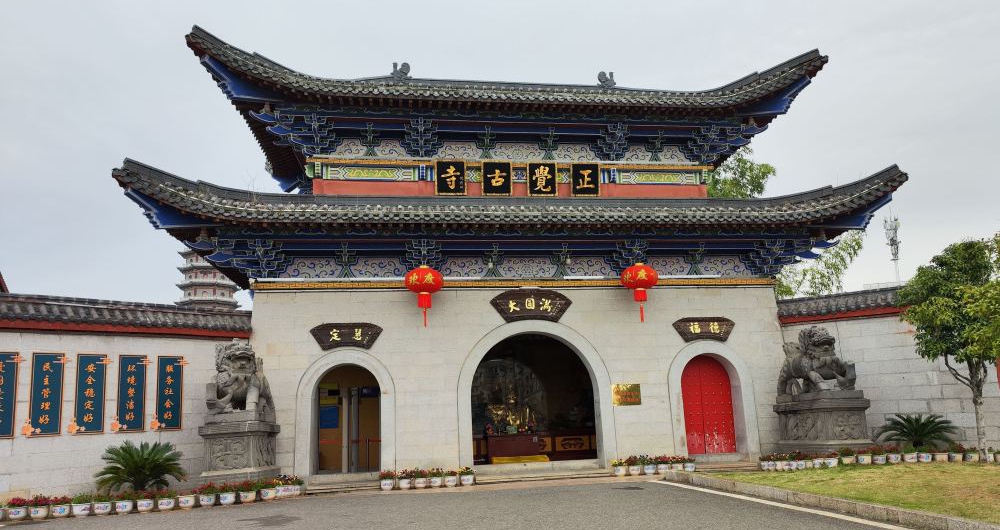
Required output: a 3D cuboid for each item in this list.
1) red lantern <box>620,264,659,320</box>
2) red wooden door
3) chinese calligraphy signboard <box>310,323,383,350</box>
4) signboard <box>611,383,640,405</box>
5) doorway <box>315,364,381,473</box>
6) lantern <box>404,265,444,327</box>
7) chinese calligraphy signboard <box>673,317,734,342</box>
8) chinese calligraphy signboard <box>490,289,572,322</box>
[{"bbox_3d":[3.182,0.620,15.814,0.859,1.330,0.859,-1,-12,-7],"label":"red lantern"},{"bbox_3d":[4.900,3.317,16.531,1.490,2.307,0.120,-1,-12,-7],"label":"red wooden door"},{"bbox_3d":[-3.390,1.583,15.362,1.587,0.623,0.100,-1,-12,-7],"label":"chinese calligraphy signboard"},{"bbox_3d":[2.889,2.968,15.836,0.658,0.493,0.040,-1,-12,-7],"label":"signboard"},{"bbox_3d":[-3.349,3.343,15.211,1.487,2.328,0.450,-1,-12,-7],"label":"doorway"},{"bbox_3d":[-1.651,0.678,15.212,0.827,1.333,0.827,-1,-12,-7],"label":"lantern"},{"bbox_3d":[4.817,1.534,16.372,1.552,0.593,0.100,-1,-12,-7],"label":"chinese calligraphy signboard"},{"bbox_3d":[0.728,0.945,16.025,1.919,0.821,0.100,-1,-12,-7],"label":"chinese calligraphy signboard"}]

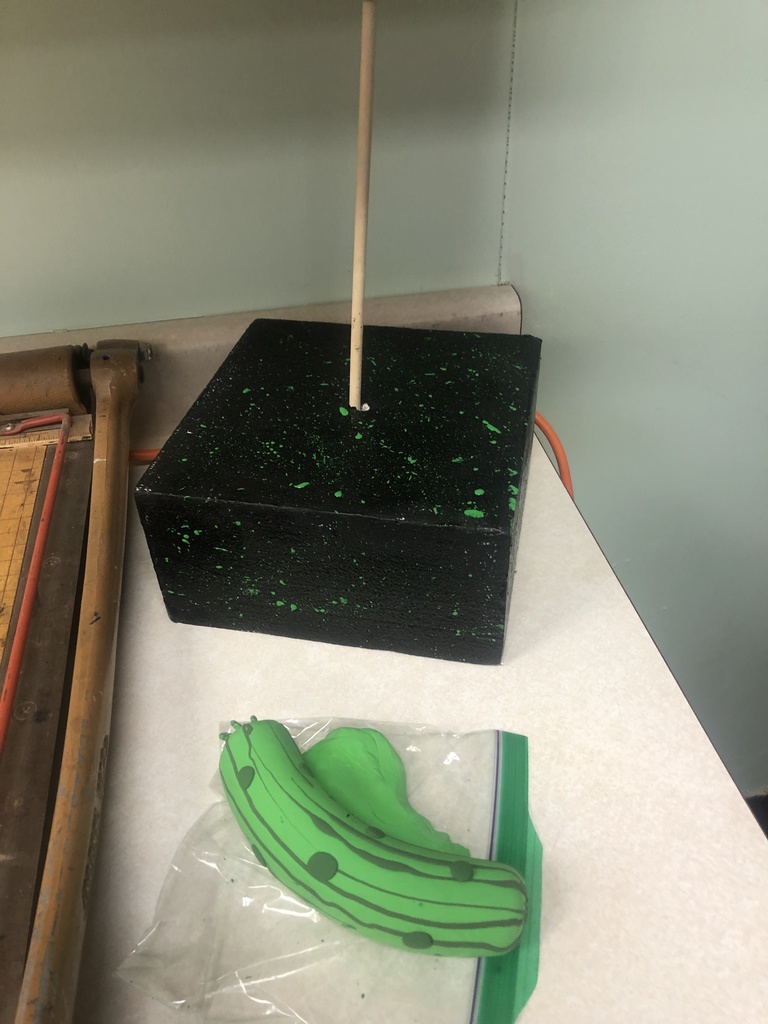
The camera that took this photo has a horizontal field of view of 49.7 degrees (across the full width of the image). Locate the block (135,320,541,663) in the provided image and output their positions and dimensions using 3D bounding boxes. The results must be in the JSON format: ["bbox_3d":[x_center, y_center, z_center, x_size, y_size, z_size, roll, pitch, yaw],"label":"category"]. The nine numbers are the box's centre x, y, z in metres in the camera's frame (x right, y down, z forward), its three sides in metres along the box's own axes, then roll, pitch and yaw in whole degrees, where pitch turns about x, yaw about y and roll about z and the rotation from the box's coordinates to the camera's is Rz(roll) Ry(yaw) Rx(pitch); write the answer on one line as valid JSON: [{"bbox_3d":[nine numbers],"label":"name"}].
[{"bbox_3d":[-0.013,-0.025,0.529,0.200,0.101,0.200,6,41,11],"label":"block"}]

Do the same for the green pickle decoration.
[{"bbox_3d":[-0.017,0.145,0.373,0.171,0.039,0.056,23,46,28],"label":"green pickle decoration"}]

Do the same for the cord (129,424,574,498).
[{"bbox_3d":[-0.015,-0.030,0.674,0.370,0.085,0.020,-6,40,-3],"label":"cord"}]

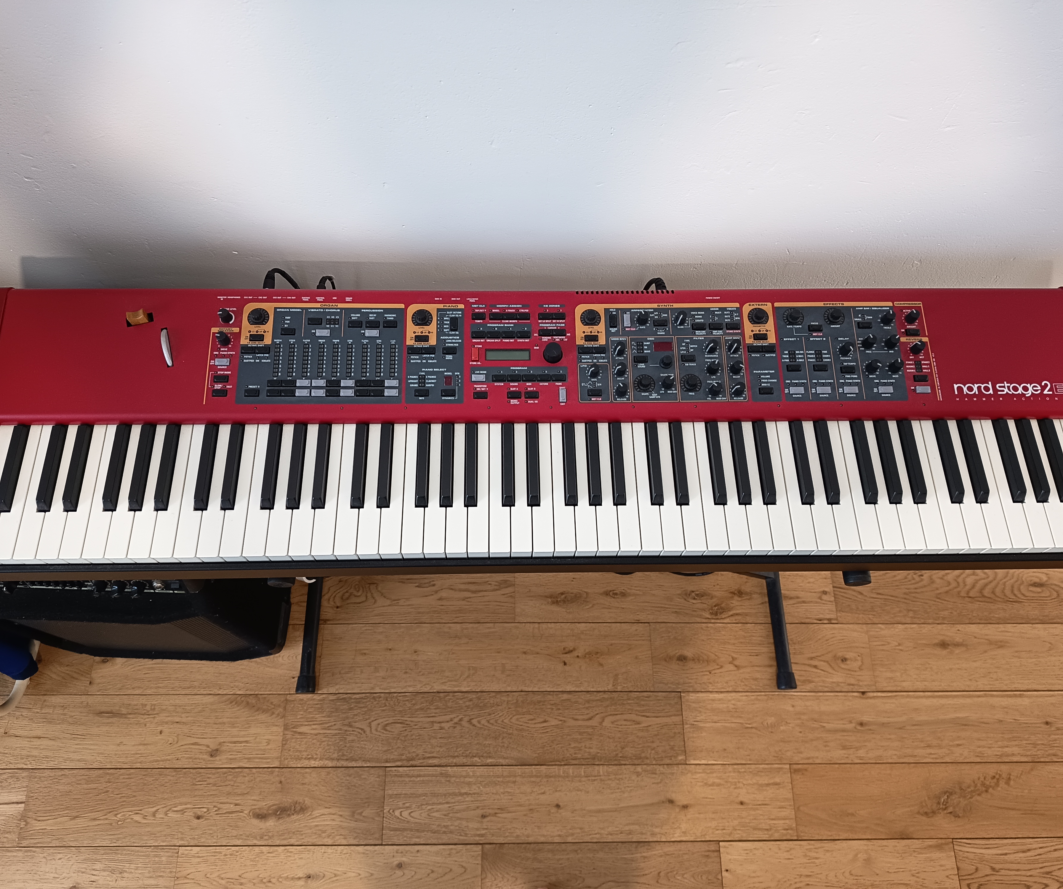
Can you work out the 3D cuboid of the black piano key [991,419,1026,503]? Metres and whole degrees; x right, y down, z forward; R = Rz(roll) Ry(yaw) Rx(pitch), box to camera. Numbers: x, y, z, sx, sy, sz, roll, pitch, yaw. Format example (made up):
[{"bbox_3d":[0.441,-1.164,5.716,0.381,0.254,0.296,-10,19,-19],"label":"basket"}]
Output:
[{"bbox_3d":[0.538,0.018,0.920,0.013,0.013,0.096,0,67,-2],"label":"black piano key"}]

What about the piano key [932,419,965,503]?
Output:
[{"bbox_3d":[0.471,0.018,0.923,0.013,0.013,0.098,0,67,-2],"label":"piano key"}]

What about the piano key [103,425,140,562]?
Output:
[{"bbox_3d":[-0.436,0.052,0.899,0.023,0.022,0.152,0,67,-2],"label":"piano key"}]

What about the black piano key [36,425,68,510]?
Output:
[{"bbox_3d":[-0.523,0.025,0.893,0.013,0.013,0.099,0,67,-2],"label":"black piano key"}]

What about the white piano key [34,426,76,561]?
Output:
[{"bbox_3d":[-0.512,0.053,0.904,0.023,0.021,0.151,0,67,-2],"label":"white piano key"}]

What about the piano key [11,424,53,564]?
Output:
[{"bbox_3d":[-0.528,0.053,0.893,0.023,0.021,0.151,0,67,-2],"label":"piano key"}]

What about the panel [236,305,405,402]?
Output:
[{"bbox_3d":[-0.237,-0.105,0.926,0.184,0.015,0.121,0,73,-2],"label":"panel"}]

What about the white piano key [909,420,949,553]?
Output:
[{"bbox_3d":[0.435,0.047,0.923,0.023,0.021,0.150,0,67,-2],"label":"white piano key"}]

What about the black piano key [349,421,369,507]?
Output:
[{"bbox_3d":[-0.189,0.023,0.909,0.013,0.013,0.096,0,67,-2],"label":"black piano key"}]

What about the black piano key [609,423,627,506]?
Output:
[{"bbox_3d":[0.096,0.021,0.906,0.013,0.013,0.096,0,67,-2],"label":"black piano key"}]

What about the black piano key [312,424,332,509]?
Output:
[{"bbox_3d":[-0.230,0.022,0.897,0.013,0.013,0.098,0,67,-2],"label":"black piano key"}]

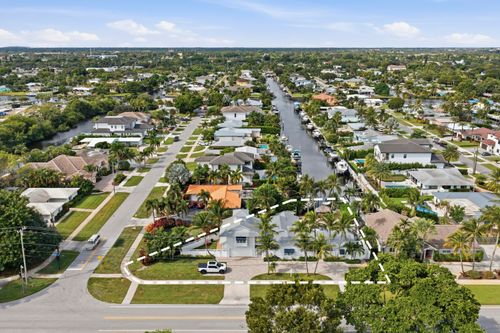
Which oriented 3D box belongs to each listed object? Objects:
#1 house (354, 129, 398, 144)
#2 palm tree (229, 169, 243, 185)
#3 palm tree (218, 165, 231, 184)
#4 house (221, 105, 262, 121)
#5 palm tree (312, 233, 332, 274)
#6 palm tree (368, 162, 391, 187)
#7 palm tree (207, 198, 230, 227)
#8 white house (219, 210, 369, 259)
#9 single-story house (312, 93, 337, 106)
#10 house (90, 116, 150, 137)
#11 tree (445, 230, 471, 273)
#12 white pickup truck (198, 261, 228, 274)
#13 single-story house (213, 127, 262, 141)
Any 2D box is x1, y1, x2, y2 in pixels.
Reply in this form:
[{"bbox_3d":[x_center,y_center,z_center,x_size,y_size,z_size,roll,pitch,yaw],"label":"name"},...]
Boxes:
[{"bbox_3d":[61.250,-15.270,191.730,20.500,4.500,15.500,0,17,1],"label":"house"},{"bbox_3d":[-4.300,3.705,124.067,4.600,6.600,4.600,0,17,1],"label":"palm tree"},{"bbox_3d":[-8.278,3.069,127.439,4.430,8.120,4.430,0,17,0],"label":"palm tree"},{"bbox_3d":[-5.000,-33.985,247.458,25.500,8.300,19.000,0,17,0],"label":"house"},{"bbox_3d":[14.633,17.602,78.181,4.190,9.340,4.190,0,17,0],"label":"palm tree"},{"bbox_3d":[43.092,2.761,128.352,6.680,8.170,6.680,0,17,0],"label":"palm tree"},{"bbox_3d":[-8.263,11.890,99.590,5.250,7.650,5.250,0,17,0],"label":"palm tree"},{"bbox_3d":[9.600,14.163,90.560,31.400,6.300,17.500,0,17,1],"label":"white house"},{"bbox_3d":[61.300,-52.870,309.111,19.000,6.000,23.000,4,17,11],"label":"single-story house"},{"bbox_3d":[-66.000,-21.178,205.363,28.000,8.600,22.000,0,17,0],"label":"house"},{"bbox_3d":[41.060,17.160,77.210,5.110,9.820,5.110,0,17,1],"label":"tree"},{"bbox_3d":[-7.350,20.233,78.303,5.800,1.900,2.000,0,17,1],"label":"white pickup truck"},{"bbox_3d":[-6.000,-15.710,193.680,22.000,4.200,15.500,0,17,1],"label":"single-story house"}]

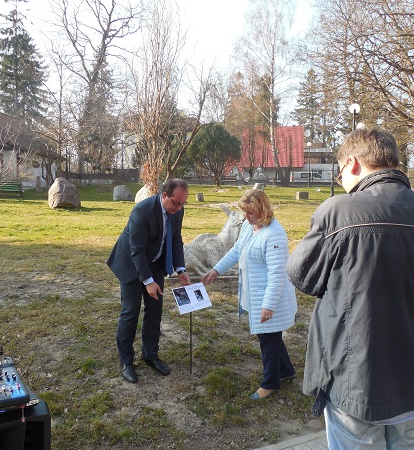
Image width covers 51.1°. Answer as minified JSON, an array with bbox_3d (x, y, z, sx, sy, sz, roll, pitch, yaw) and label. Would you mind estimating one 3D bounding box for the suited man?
[{"bbox_3d":[-0.480,0.448,3.681,0.700,1.670,0.580,5,7,41],"label":"suited man"}]

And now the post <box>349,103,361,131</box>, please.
[{"bbox_3d":[5.397,-2.586,15.823,0.420,3.620,0.420,0,6,0],"label":"post"}]

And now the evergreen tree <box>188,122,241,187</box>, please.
[{"bbox_3d":[0.548,-5.088,31.655,4.000,4.750,3.900,0,6,0],"label":"evergreen tree"}]

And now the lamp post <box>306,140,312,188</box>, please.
[{"bbox_3d":[8.215,-4.834,34.694,0.420,3.650,0.420,0,6,0],"label":"lamp post"}]

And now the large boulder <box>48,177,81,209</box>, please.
[{"bbox_3d":[-4.657,-1.107,14.160,1.080,1.000,0.900,0,6,0],"label":"large boulder"}]

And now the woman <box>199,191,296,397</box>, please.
[{"bbox_3d":[0.340,0.522,3.387,0.740,1.620,0.500,-3,6,-25],"label":"woman"}]

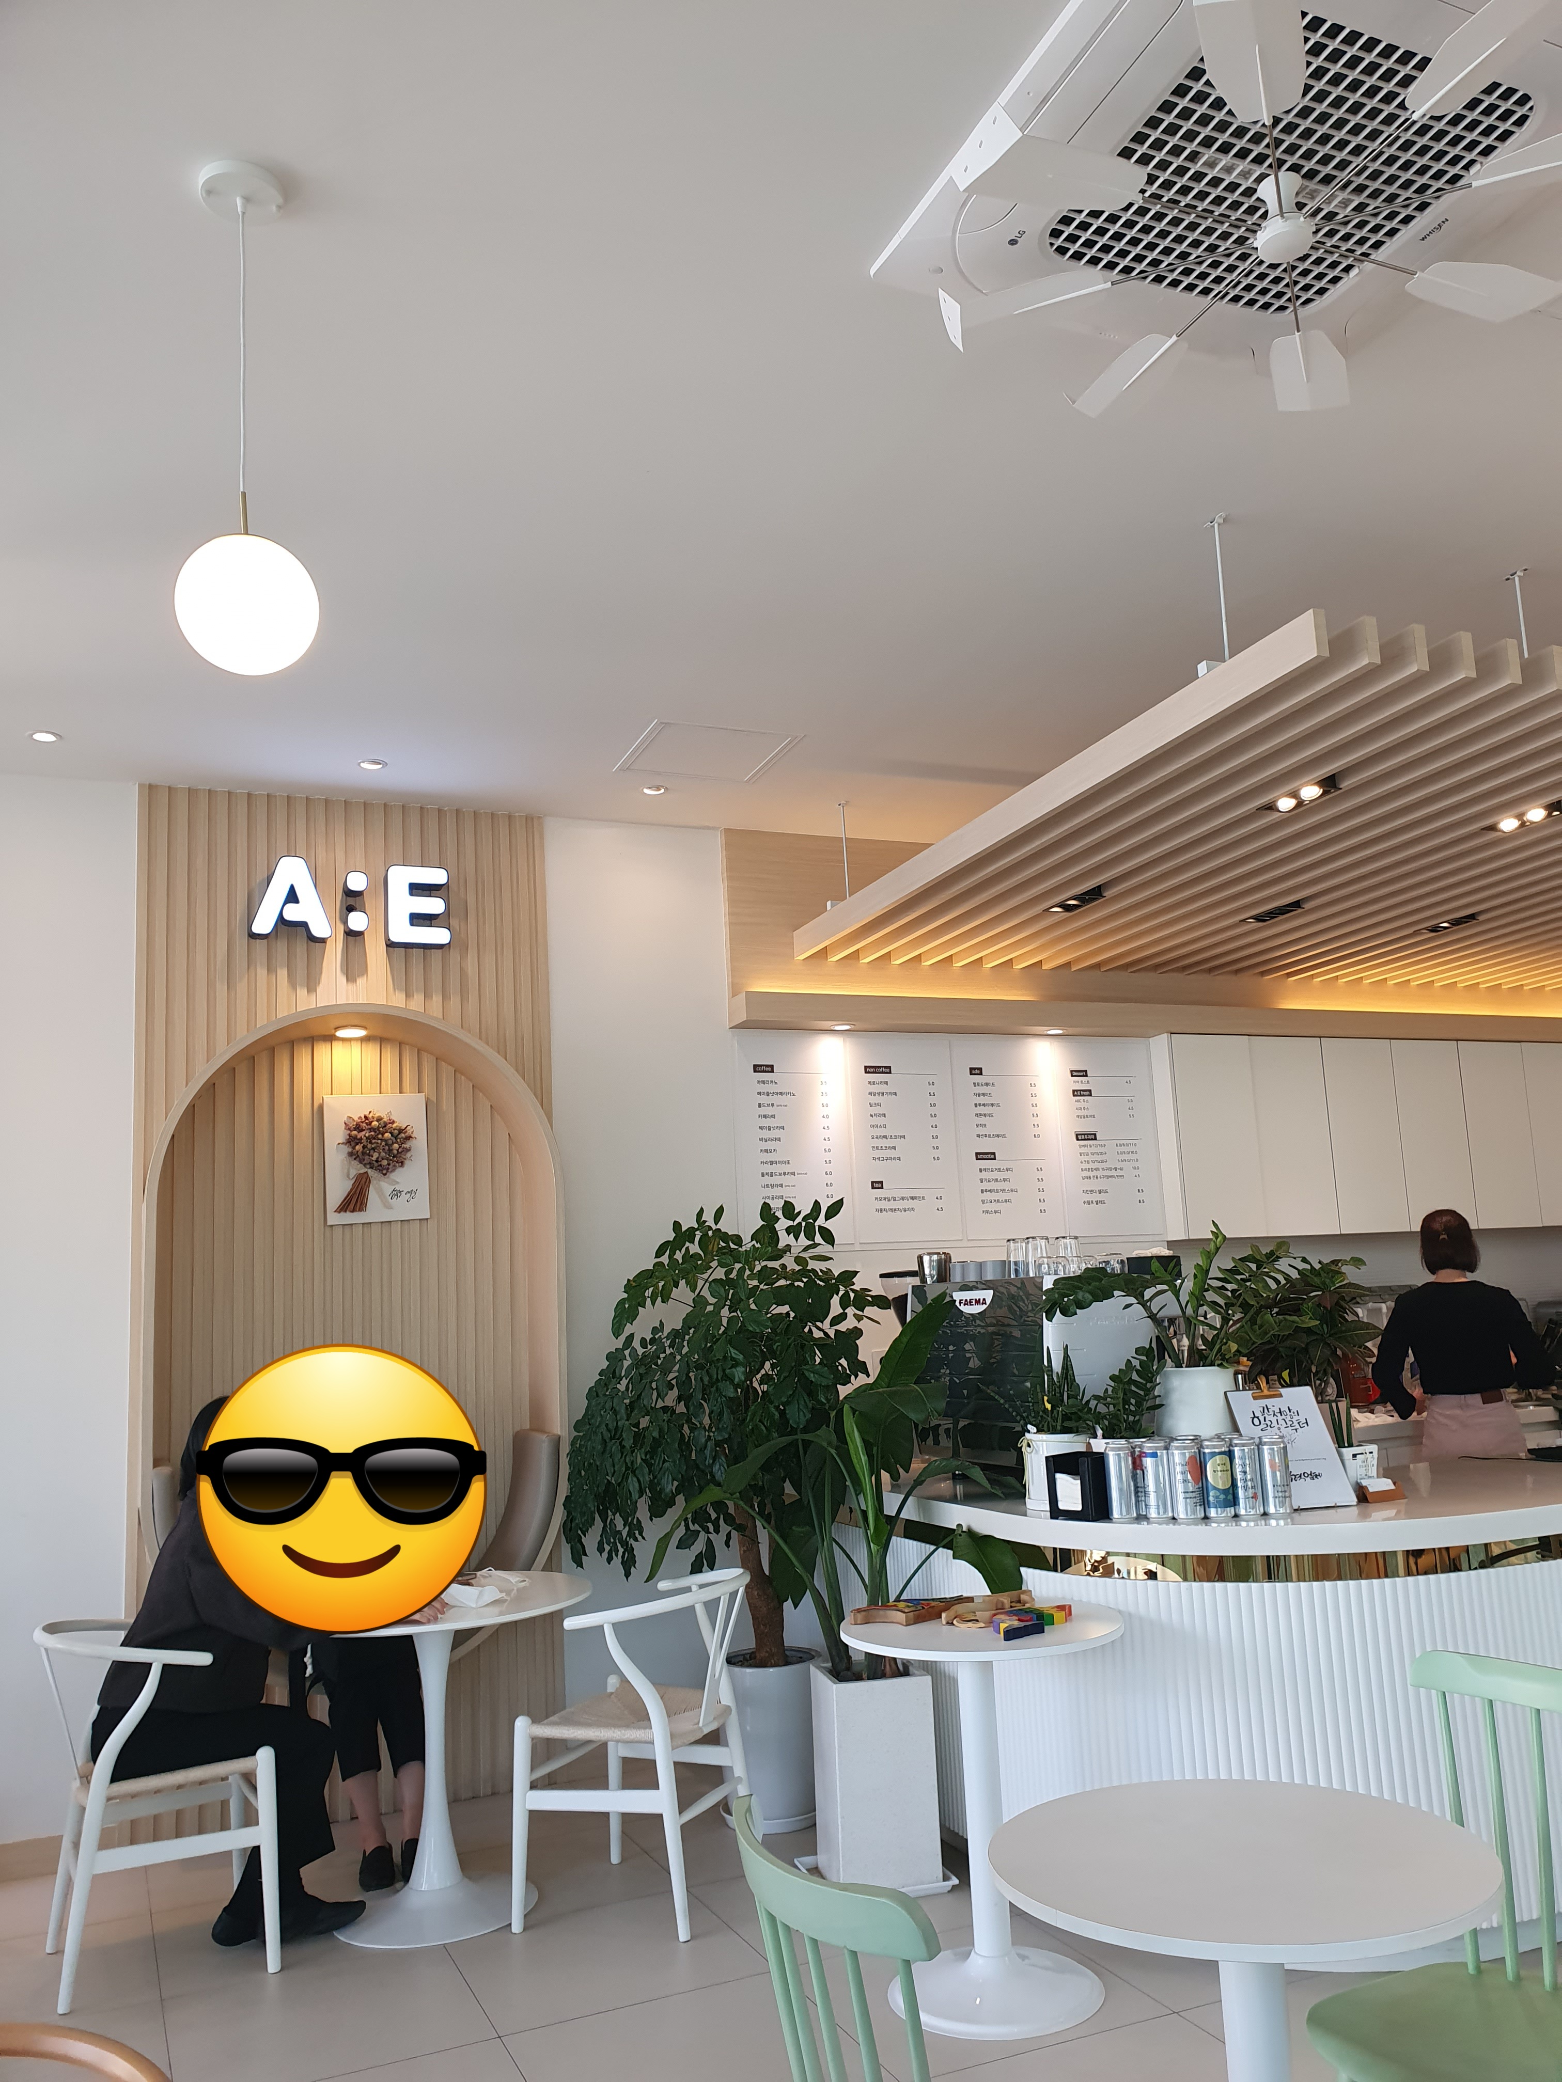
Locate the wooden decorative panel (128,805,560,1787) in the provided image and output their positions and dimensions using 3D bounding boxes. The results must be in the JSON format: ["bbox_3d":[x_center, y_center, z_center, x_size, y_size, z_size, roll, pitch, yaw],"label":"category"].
[{"bbox_3d":[-1.313,0.746,4.818,1.275,3.085,0.120,1,-11,-24],"label":"wooden decorative panel"}]

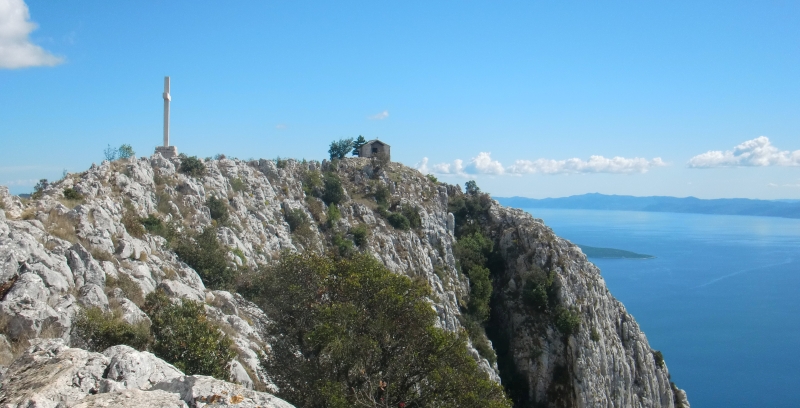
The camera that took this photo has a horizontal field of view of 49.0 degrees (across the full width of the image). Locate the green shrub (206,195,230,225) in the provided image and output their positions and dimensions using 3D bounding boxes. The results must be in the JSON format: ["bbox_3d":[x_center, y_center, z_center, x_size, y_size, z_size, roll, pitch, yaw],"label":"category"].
[{"bbox_3d":[-11.845,0.357,57.000,1.558,1.947,1.402,1,1,0],"label":"green shrub"}]

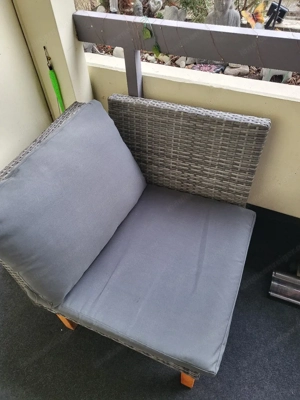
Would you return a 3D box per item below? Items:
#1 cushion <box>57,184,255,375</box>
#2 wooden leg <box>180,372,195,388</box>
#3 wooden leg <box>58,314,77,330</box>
[{"bbox_3d":[0.033,0.223,1.207,0.647,0.086,0.672,16,51,17],"label":"cushion"},{"bbox_3d":[0.148,0.654,1.127,0.050,0.155,0.049,16,51,17],"label":"wooden leg"},{"bbox_3d":[-0.348,0.501,1.282,0.049,0.167,0.049,16,51,17],"label":"wooden leg"}]

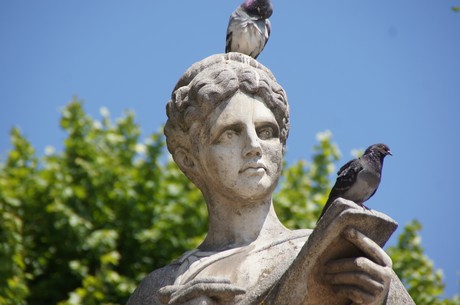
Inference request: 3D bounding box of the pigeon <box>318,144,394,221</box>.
[{"bbox_3d":[0.327,0.080,10.000,0.235,0.200,0.120,-9,-18,29],"label":"pigeon"}]

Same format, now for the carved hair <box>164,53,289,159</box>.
[{"bbox_3d":[-0.009,-0.123,10.250,0.310,0.285,0.360,3,-16,-25],"label":"carved hair"}]

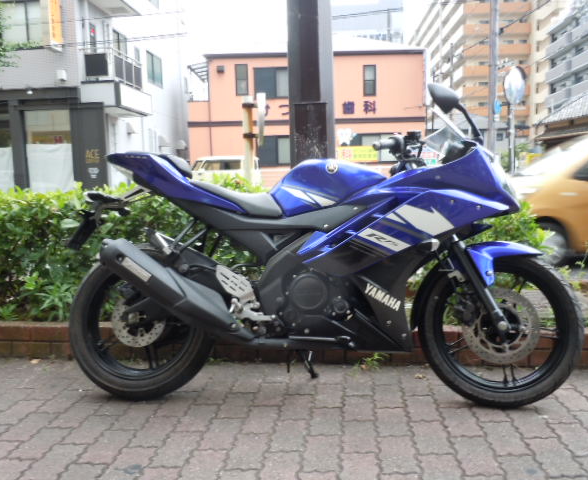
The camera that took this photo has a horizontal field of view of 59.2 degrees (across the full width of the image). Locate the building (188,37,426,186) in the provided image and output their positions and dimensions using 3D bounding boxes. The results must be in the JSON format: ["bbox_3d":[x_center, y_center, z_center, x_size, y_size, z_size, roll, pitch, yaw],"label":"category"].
[{"bbox_3d":[0.626,-5.445,24.000,9.400,6.800,8.000,-1,7,2],"label":"building"}]

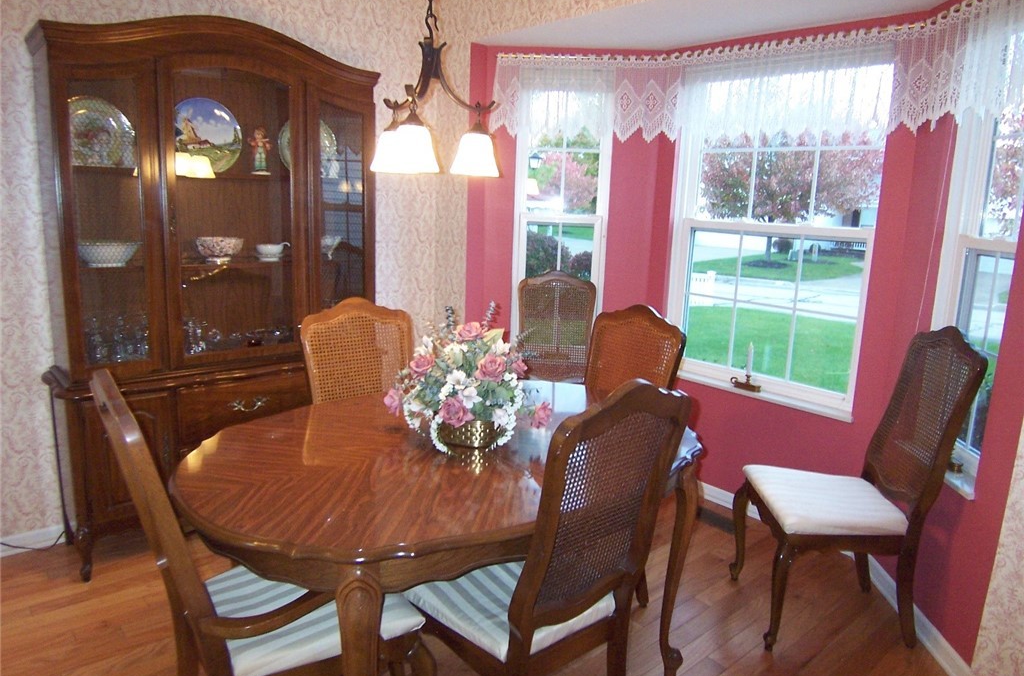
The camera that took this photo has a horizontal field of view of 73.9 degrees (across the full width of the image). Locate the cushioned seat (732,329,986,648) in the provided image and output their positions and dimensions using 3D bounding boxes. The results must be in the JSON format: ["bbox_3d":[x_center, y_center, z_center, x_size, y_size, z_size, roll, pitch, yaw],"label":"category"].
[{"bbox_3d":[1.168,0.481,2.350,0.610,1.090,0.500,3,11,2],"label":"cushioned seat"}]

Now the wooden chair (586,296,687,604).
[{"bbox_3d":[0.229,0.446,2.346,0.610,1.090,0.510,-7,15,-41],"label":"wooden chair"}]

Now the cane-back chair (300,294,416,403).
[{"bbox_3d":[-0.399,0.439,2.239,0.500,1.090,0.610,-6,14,-38],"label":"cane-back chair"}]

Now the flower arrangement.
[{"bbox_3d":[-0.117,0.106,1.951,0.480,0.400,0.420,2,11,-3],"label":"flower arrangement"}]

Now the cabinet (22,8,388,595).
[{"bbox_3d":[-1.176,-0.194,2.808,1.340,2.060,0.440,-7,15,-42],"label":"cabinet"}]

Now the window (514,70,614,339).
[{"bbox_3d":[0.257,-0.603,3.516,0.480,1.490,0.100,3,11,2],"label":"window"}]

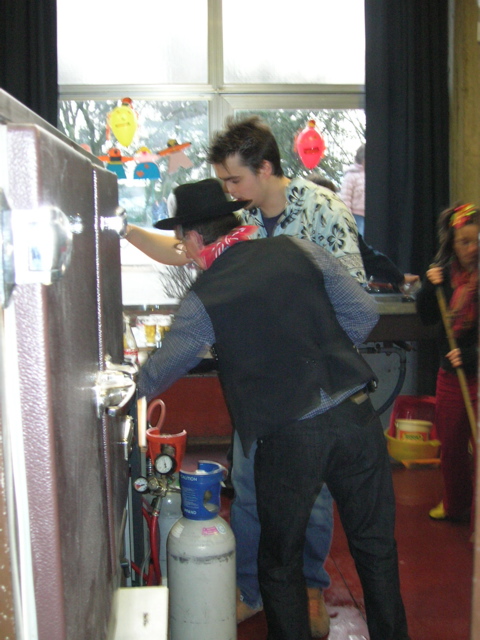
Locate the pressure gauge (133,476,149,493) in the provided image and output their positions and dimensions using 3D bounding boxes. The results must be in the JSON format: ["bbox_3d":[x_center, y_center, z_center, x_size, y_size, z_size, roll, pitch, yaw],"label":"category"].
[{"bbox_3d":[-0.271,0.449,2.320,0.044,0.044,0.030,0,-6,5],"label":"pressure gauge"}]

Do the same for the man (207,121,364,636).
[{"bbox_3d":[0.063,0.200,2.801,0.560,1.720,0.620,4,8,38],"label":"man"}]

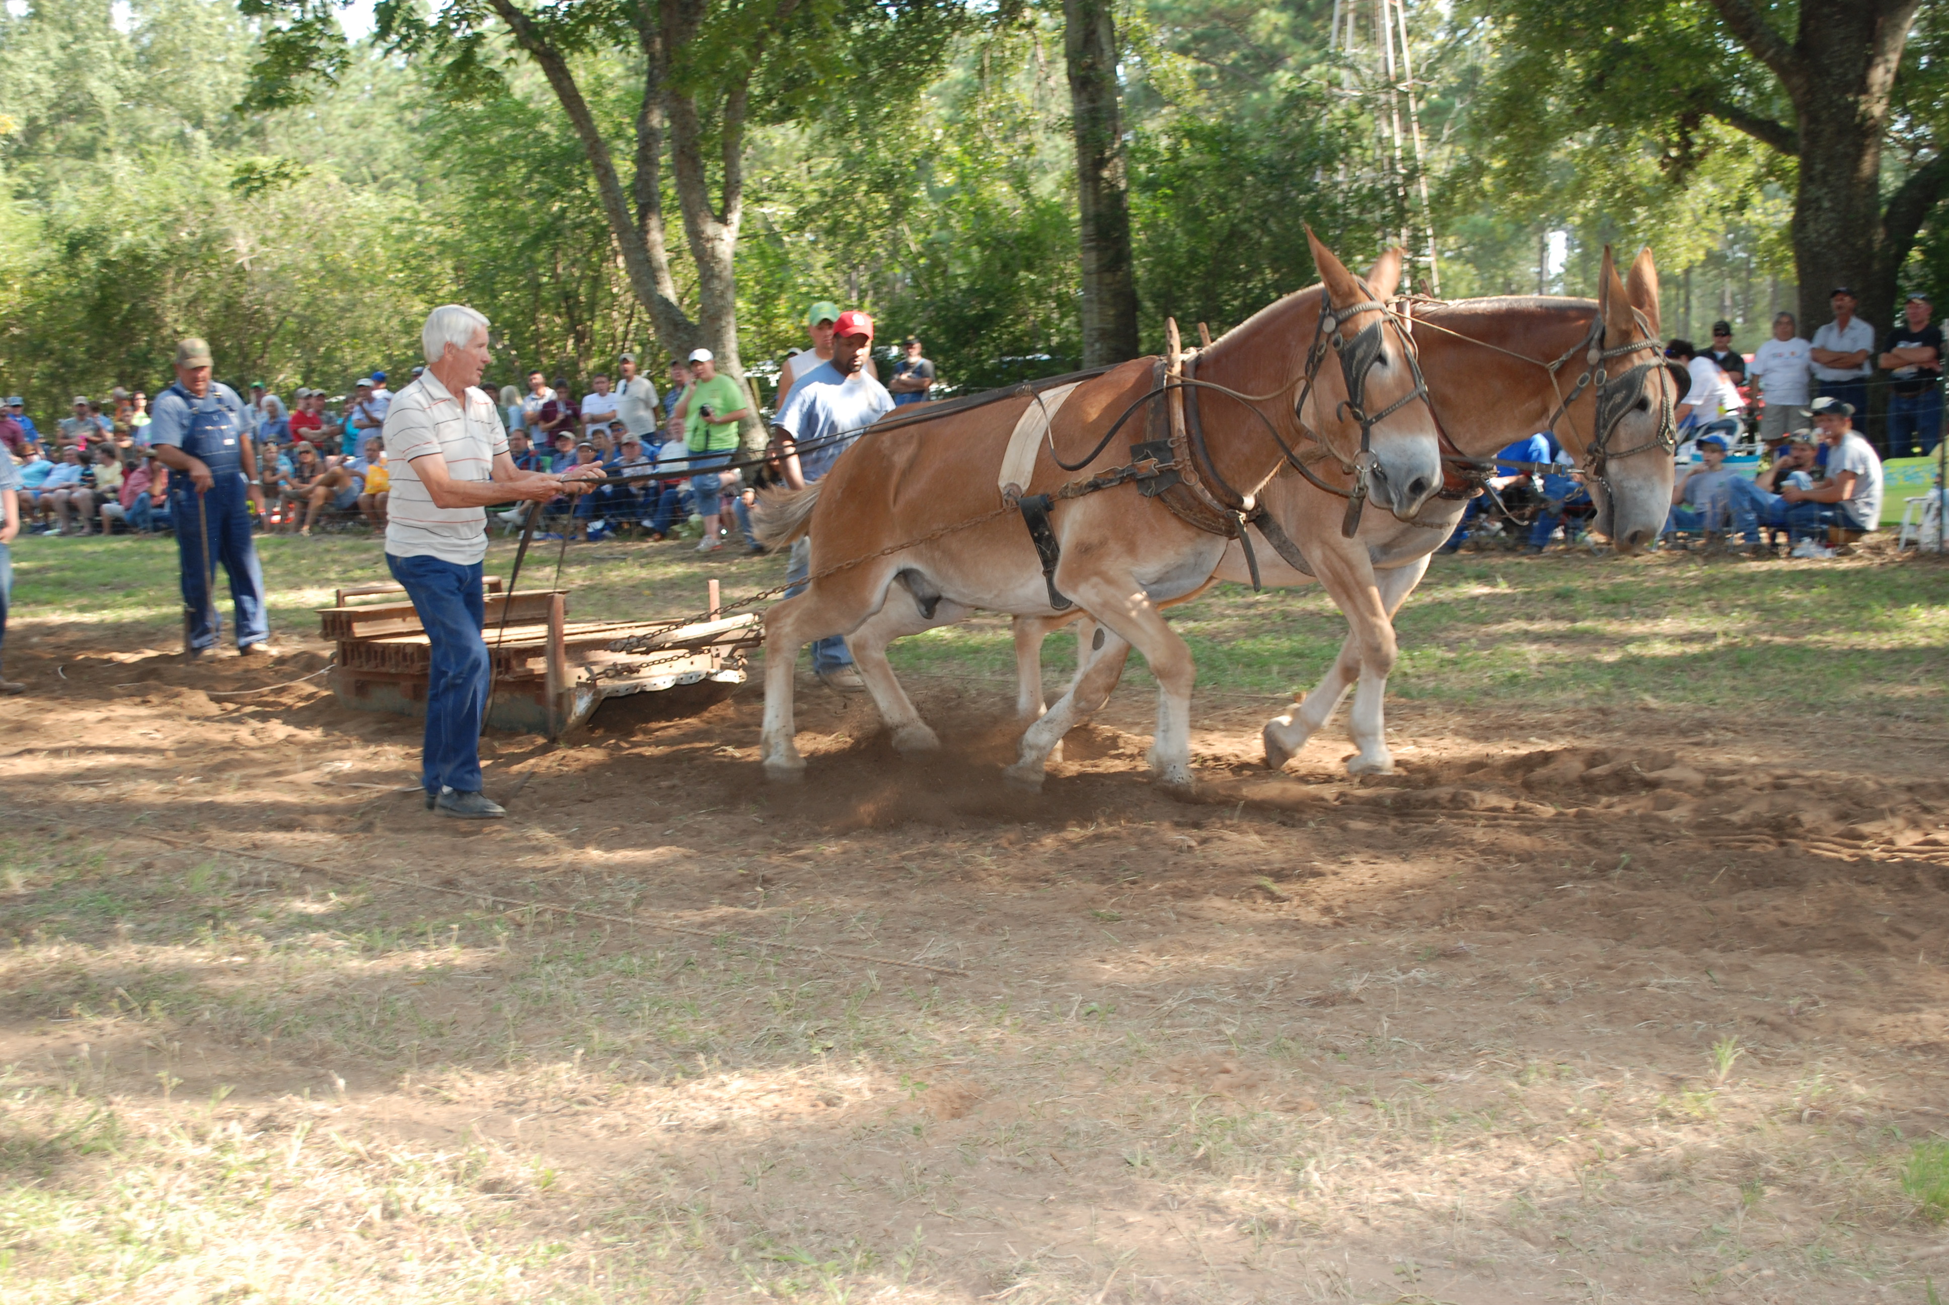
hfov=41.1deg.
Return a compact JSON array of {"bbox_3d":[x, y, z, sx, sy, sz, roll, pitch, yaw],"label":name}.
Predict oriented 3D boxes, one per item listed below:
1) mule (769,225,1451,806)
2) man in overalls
[{"bbox_3d":[0.393,-0.513,9.452,2.576,1.922,0.680,1,7,19],"label":"mule"},{"bbox_3d":[-4.239,-0.853,14.408,0.440,1.755,0.600,4,9,43],"label":"man in overalls"}]

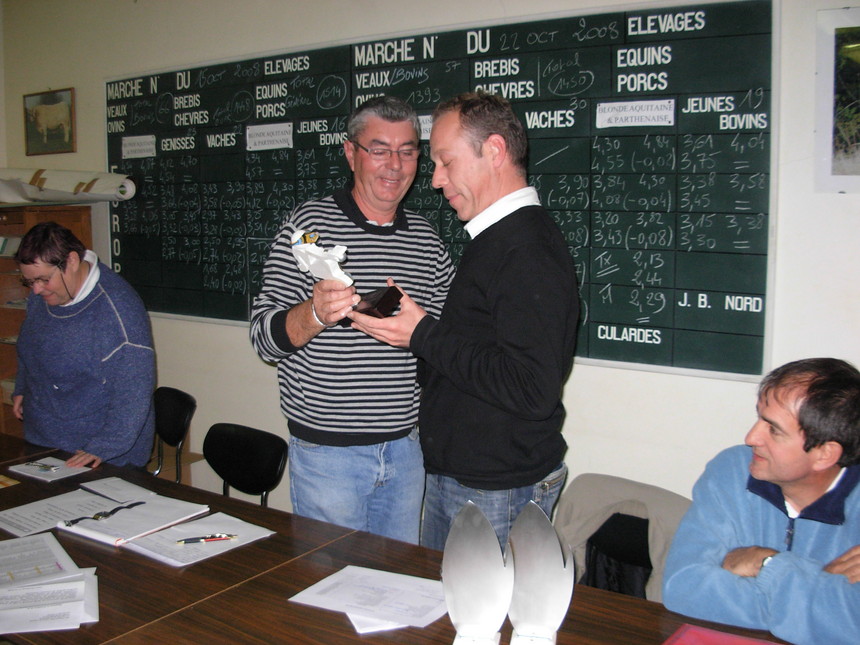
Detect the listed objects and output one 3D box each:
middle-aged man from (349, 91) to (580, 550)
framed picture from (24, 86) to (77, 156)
[{"bbox_3d":[0.090,0.350,2.200,0.540,1.760,0.520,-4,8,-25],"label":"middle-aged man"},{"bbox_3d":[-1.770,-0.935,4.400,0.435,0.310,0.025,5,9,34],"label":"framed picture"}]

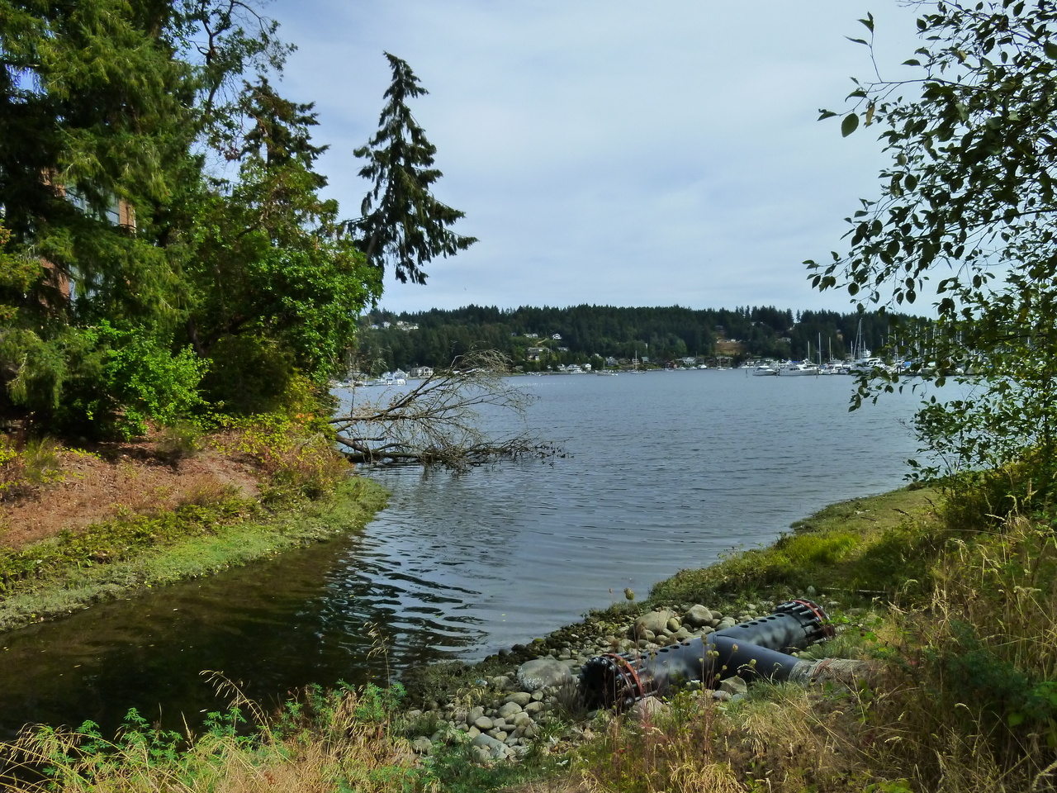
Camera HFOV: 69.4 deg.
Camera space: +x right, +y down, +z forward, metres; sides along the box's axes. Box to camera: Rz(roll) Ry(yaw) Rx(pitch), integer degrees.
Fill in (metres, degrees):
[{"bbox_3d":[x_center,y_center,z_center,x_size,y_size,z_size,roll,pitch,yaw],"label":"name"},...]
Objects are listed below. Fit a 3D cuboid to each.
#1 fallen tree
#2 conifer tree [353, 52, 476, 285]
[{"bbox_3d":[-3.628,0.456,31.200,9.300,4.300,4.200,-1,2,-7],"label":"fallen tree"},{"bbox_3d":[-5.542,-7.147,34.500,6.000,16.000,5.600,-1,2,0],"label":"conifer tree"}]

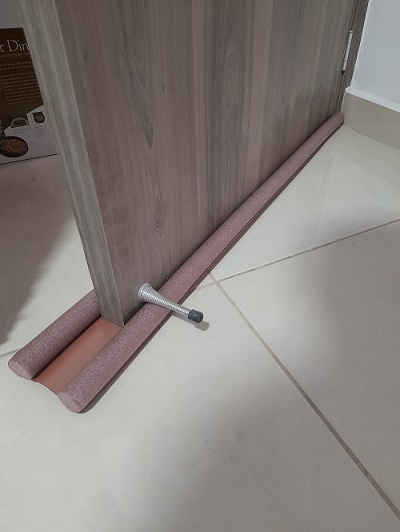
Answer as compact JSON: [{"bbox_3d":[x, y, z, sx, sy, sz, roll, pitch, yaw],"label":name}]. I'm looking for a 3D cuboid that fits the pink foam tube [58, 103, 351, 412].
[{"bbox_3d":[0.114,-0.125,0.681,0.029,0.029,0.934,20,44,24],"label":"pink foam tube"}]

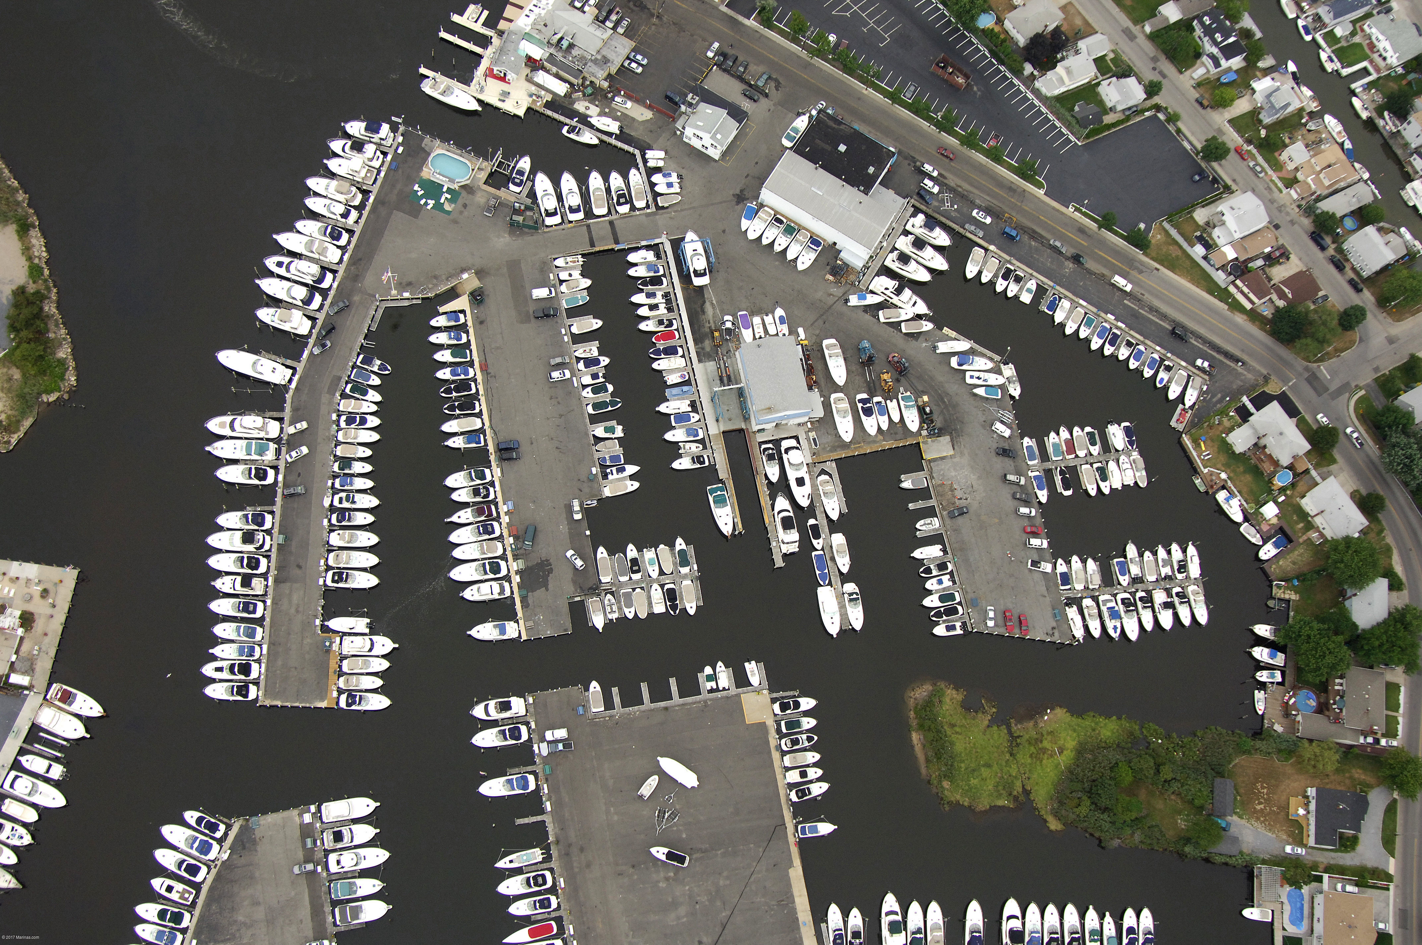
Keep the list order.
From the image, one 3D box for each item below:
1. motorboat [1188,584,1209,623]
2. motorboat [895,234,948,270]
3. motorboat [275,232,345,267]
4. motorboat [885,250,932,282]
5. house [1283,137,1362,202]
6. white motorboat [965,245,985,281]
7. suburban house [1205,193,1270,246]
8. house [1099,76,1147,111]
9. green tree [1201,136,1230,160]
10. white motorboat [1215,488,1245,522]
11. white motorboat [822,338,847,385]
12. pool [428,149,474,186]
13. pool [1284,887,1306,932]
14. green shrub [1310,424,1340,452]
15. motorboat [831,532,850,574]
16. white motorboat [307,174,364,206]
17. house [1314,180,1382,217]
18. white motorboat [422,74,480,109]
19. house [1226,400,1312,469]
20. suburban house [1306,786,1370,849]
[{"bbox_3d":[113.230,30.780,329.200,3.210,2.610,9.540,-6,72,-9],"label":"motorboat"},{"bbox_3d":[52.050,-53.665,346.189,14.280,5.200,4.500,35,70,7],"label":"motorboat"},{"bbox_3d":[-93.777,-53.285,329.189,15.790,4.200,4.400,17,69,0],"label":"motorboat"},{"bbox_3d":[48.720,-50.160,347.800,11.600,3.710,3.810,27,70,2],"label":"motorboat"},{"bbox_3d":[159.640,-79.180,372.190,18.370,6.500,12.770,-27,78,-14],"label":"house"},{"bbox_3d":[65.070,-51.430,350.970,3.110,2.510,9.240,23,70,1],"label":"white motorboat"},{"bbox_3d":[133.930,-64.660,362.930,15.650,5.020,9.330,-28,77,-15],"label":"suburban house"},{"bbox_3d":[106.848,-99.256,368.896,9.737,5.000,8.131,-22,74,-14],"label":"house"},{"bbox_3d":[130.510,-83.340,368.400,7.120,5.820,7.120,2,71,-7],"label":"green tree"},{"bbox_3d":[125.580,8.430,342.770,3.940,3.700,8.380,-30,78,-14],"label":"white motorboat"},{"bbox_3d":[30.160,-26.200,341.720,4.240,3.700,12.680,-10,74,-9],"label":"white motorboat"},{"bbox_3d":[-62.353,-73.068,340.924,10.073,1.400,7.184,24,69,3],"label":"pool"},{"bbox_3d":[130.420,97.660,317.540,4.360,1.600,8.550,10,72,-3],"label":"pool"},{"bbox_3d":[151.350,-8.310,349.810,6.400,5.000,6.400,2,73,-6],"label":"green shrub"},{"bbox_3d":[29.416,17.990,318.127,3.300,2.900,9.834,-6,71,-9],"label":"motorboat"},{"bbox_3d":[-90.420,-68.430,341.160,13.950,4.900,3.960,19,72,0],"label":"white motorboat"},{"bbox_3d":[164.550,-69.700,368.930,16.150,4.310,5.920,-24,76,-14],"label":"house"},{"bbox_3d":[-62.960,-92.916,347.575,16.285,4.200,4.800,29,69,4],"label":"white motorboat"},{"bbox_3d":[136.790,-7.700,347.970,16.510,4.900,14.570,-30,78,-14],"label":"house"},{"bbox_3d":[142.490,78.590,321.550,12.110,5.000,13.490,11,72,-3],"label":"suburban house"}]

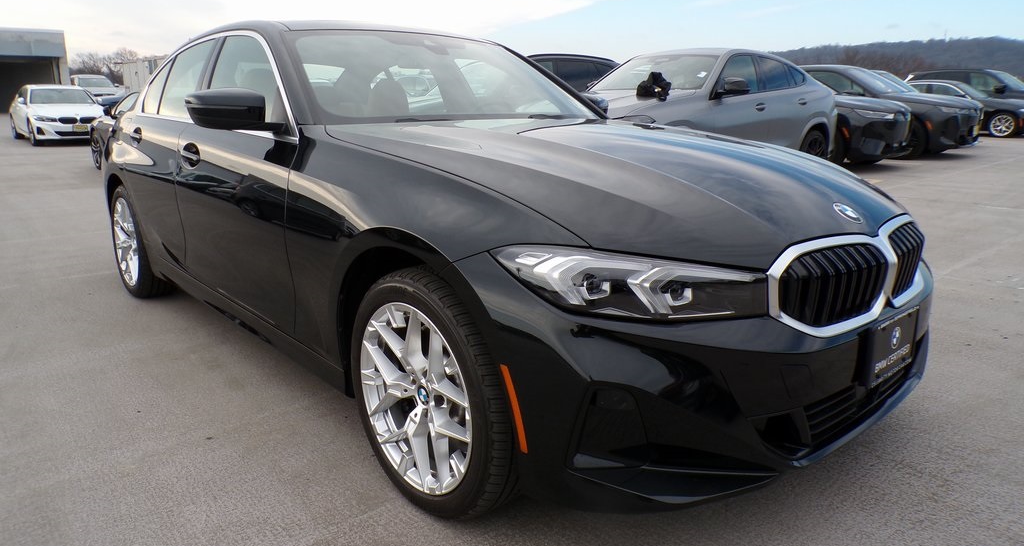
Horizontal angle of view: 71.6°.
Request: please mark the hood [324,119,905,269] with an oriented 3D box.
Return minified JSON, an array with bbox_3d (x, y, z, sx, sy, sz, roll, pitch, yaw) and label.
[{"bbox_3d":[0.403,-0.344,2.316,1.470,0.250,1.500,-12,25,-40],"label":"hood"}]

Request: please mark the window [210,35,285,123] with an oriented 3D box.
[{"bbox_3d":[-1.018,-0.767,2.806,0.060,0.420,0.960,23,-5,-43],"label":"window"}]

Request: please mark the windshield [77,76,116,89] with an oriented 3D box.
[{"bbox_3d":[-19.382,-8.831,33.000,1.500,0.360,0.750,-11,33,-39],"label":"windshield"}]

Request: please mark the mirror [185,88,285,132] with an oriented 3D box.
[{"bbox_3d":[-0.942,-0.545,2.388,0.230,0.150,0.210,-11,17,-40],"label":"mirror"}]

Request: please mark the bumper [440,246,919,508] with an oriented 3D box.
[{"bbox_3d":[0.747,0.164,2.019,1.800,0.570,0.640,-11,17,-40],"label":"bumper"}]

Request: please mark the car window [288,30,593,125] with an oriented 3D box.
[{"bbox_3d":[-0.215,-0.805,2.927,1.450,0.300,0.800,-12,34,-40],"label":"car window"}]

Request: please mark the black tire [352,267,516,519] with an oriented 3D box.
[{"bbox_3d":[-0.181,0.307,1.909,0.225,0.655,0.655,-11,17,-40],"label":"black tire"}]

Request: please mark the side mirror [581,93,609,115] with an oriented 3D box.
[{"bbox_3d":[0.435,-0.838,3.598,0.250,0.150,0.190,-12,18,-40],"label":"side mirror"}]

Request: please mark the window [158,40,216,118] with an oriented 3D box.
[{"bbox_3d":[-1.552,-0.926,3.408,0.060,0.400,0.600,23,-5,-43],"label":"window"}]

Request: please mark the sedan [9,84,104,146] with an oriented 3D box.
[{"bbox_3d":[-11.784,-4.134,18.542,1.840,1.440,4.710,-11,18,-39],"label":"sedan"}]

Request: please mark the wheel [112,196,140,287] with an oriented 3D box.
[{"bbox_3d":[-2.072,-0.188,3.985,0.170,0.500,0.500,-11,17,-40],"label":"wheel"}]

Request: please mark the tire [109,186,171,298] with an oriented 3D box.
[{"bbox_3d":[-2.057,-0.191,3.998,0.225,0.655,0.655,-11,17,-40],"label":"tire"}]

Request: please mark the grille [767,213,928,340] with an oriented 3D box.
[{"bbox_3d":[0.899,-0.005,1.819,0.780,0.260,0.150,-12,18,-40],"label":"grille"}]

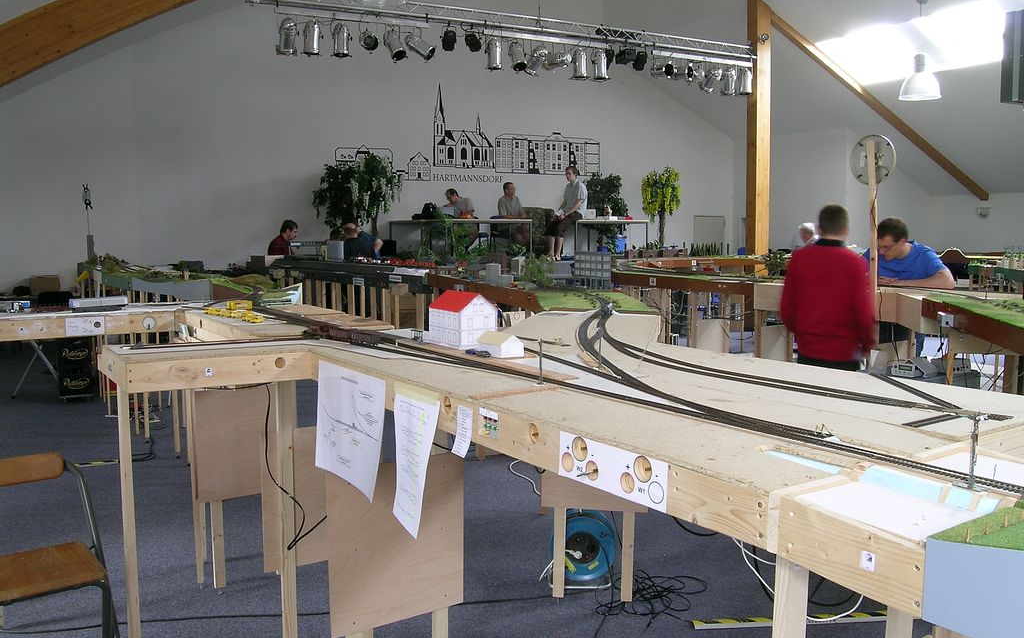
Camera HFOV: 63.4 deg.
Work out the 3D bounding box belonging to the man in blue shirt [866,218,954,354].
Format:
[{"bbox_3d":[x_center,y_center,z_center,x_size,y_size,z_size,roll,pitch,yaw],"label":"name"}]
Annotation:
[{"bbox_3d":[2.694,0.142,5.637,0.660,1.640,0.550,3,7,25],"label":"man in blue shirt"}]

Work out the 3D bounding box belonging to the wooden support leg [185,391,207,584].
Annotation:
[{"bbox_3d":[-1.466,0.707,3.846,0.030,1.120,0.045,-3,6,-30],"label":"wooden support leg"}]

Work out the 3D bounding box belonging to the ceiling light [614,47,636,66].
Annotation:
[{"bbox_3d":[1.699,-3.945,12.400,0.320,0.250,0.230,-21,17,-35],"label":"ceiling light"}]

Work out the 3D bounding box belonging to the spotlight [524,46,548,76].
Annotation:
[{"bbox_3d":[0.328,-3.453,11.086,0.200,0.395,0.200,-4,51,-33],"label":"spotlight"}]

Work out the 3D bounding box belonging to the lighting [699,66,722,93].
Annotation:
[{"bbox_3d":[2.960,-3.557,12.352,0.200,0.200,0.395,-3,-36,-29],"label":"lighting"}]

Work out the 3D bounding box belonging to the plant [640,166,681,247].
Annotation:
[{"bbox_3d":[2.653,-1.885,14.800,0.680,1.700,0.680,1,6,0],"label":"plant"}]

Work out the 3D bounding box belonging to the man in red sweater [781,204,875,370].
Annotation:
[{"bbox_3d":[1.964,0.170,5.194,0.560,1.760,0.360,2,6,14],"label":"man in red sweater"}]

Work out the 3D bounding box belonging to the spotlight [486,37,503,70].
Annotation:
[{"bbox_3d":[-0.229,-3.468,10.819,0.200,0.395,0.200,0,6,0],"label":"spotlight"}]

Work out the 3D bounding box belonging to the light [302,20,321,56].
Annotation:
[{"bbox_3d":[-2.535,-3.568,10.500,0.220,0.410,0.220,-3,6,-23],"label":"light"}]

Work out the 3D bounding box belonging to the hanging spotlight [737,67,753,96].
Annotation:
[{"bbox_3d":[3.851,-3.900,13.630,0.230,0.420,0.230,-2,7,-25],"label":"hanging spotlight"}]

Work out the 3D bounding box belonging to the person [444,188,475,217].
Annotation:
[{"bbox_3d":[-0.837,-1.560,13.765,0.720,1.220,0.520,-3,7,-30],"label":"person"}]

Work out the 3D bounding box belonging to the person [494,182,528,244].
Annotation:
[{"bbox_3d":[0.000,-1.613,13.700,0.650,1.280,0.480,4,7,40],"label":"person"}]

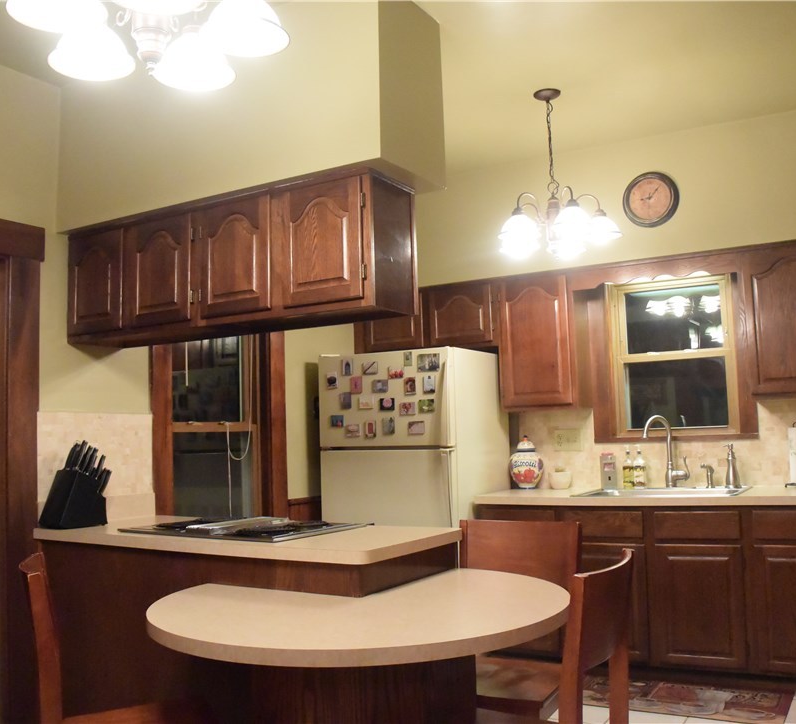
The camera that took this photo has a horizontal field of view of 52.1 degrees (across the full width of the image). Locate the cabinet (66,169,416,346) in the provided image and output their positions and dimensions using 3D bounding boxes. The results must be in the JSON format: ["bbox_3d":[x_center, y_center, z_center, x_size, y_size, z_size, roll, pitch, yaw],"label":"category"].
[{"bbox_3d":[-0.630,-0.331,2.997,1.452,0.440,0.285,-5,-6,30],"label":"cabinet"}]

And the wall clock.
[{"bbox_3d":[1.382,-0.887,4.443,0.300,0.300,0.040,-4,-6,29],"label":"wall clock"}]

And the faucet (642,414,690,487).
[{"bbox_3d":[1.394,0.461,4.243,0.240,0.385,0.135,4,-8,-44],"label":"faucet"}]

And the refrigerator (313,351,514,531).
[{"bbox_3d":[0.115,0.806,4.553,0.798,1.683,0.725,-5,-6,30],"label":"refrigerator"}]

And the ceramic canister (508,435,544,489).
[{"bbox_3d":[0.750,0.584,4.756,0.205,0.315,0.205,-3,-6,15],"label":"ceramic canister"}]

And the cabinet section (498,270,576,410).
[{"bbox_3d":[0.882,-0.114,4.856,0.450,0.800,0.330,-4,-6,29],"label":"cabinet section"}]

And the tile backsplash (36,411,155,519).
[{"bbox_3d":[-1.298,0.458,3.535,0.020,0.465,0.610,-4,-6,29],"label":"tile backsplash"}]

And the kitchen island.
[{"bbox_3d":[-0.558,1.052,2.858,1.489,0.910,0.620,-5,-6,30],"label":"kitchen island"}]

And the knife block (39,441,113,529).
[{"bbox_3d":[-1.332,0.506,3.407,0.130,0.350,0.250,-5,-6,34],"label":"knife block"}]

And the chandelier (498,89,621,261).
[{"bbox_3d":[0.709,-0.858,3.792,0.570,0.790,0.570,-4,-6,29],"label":"chandelier"}]

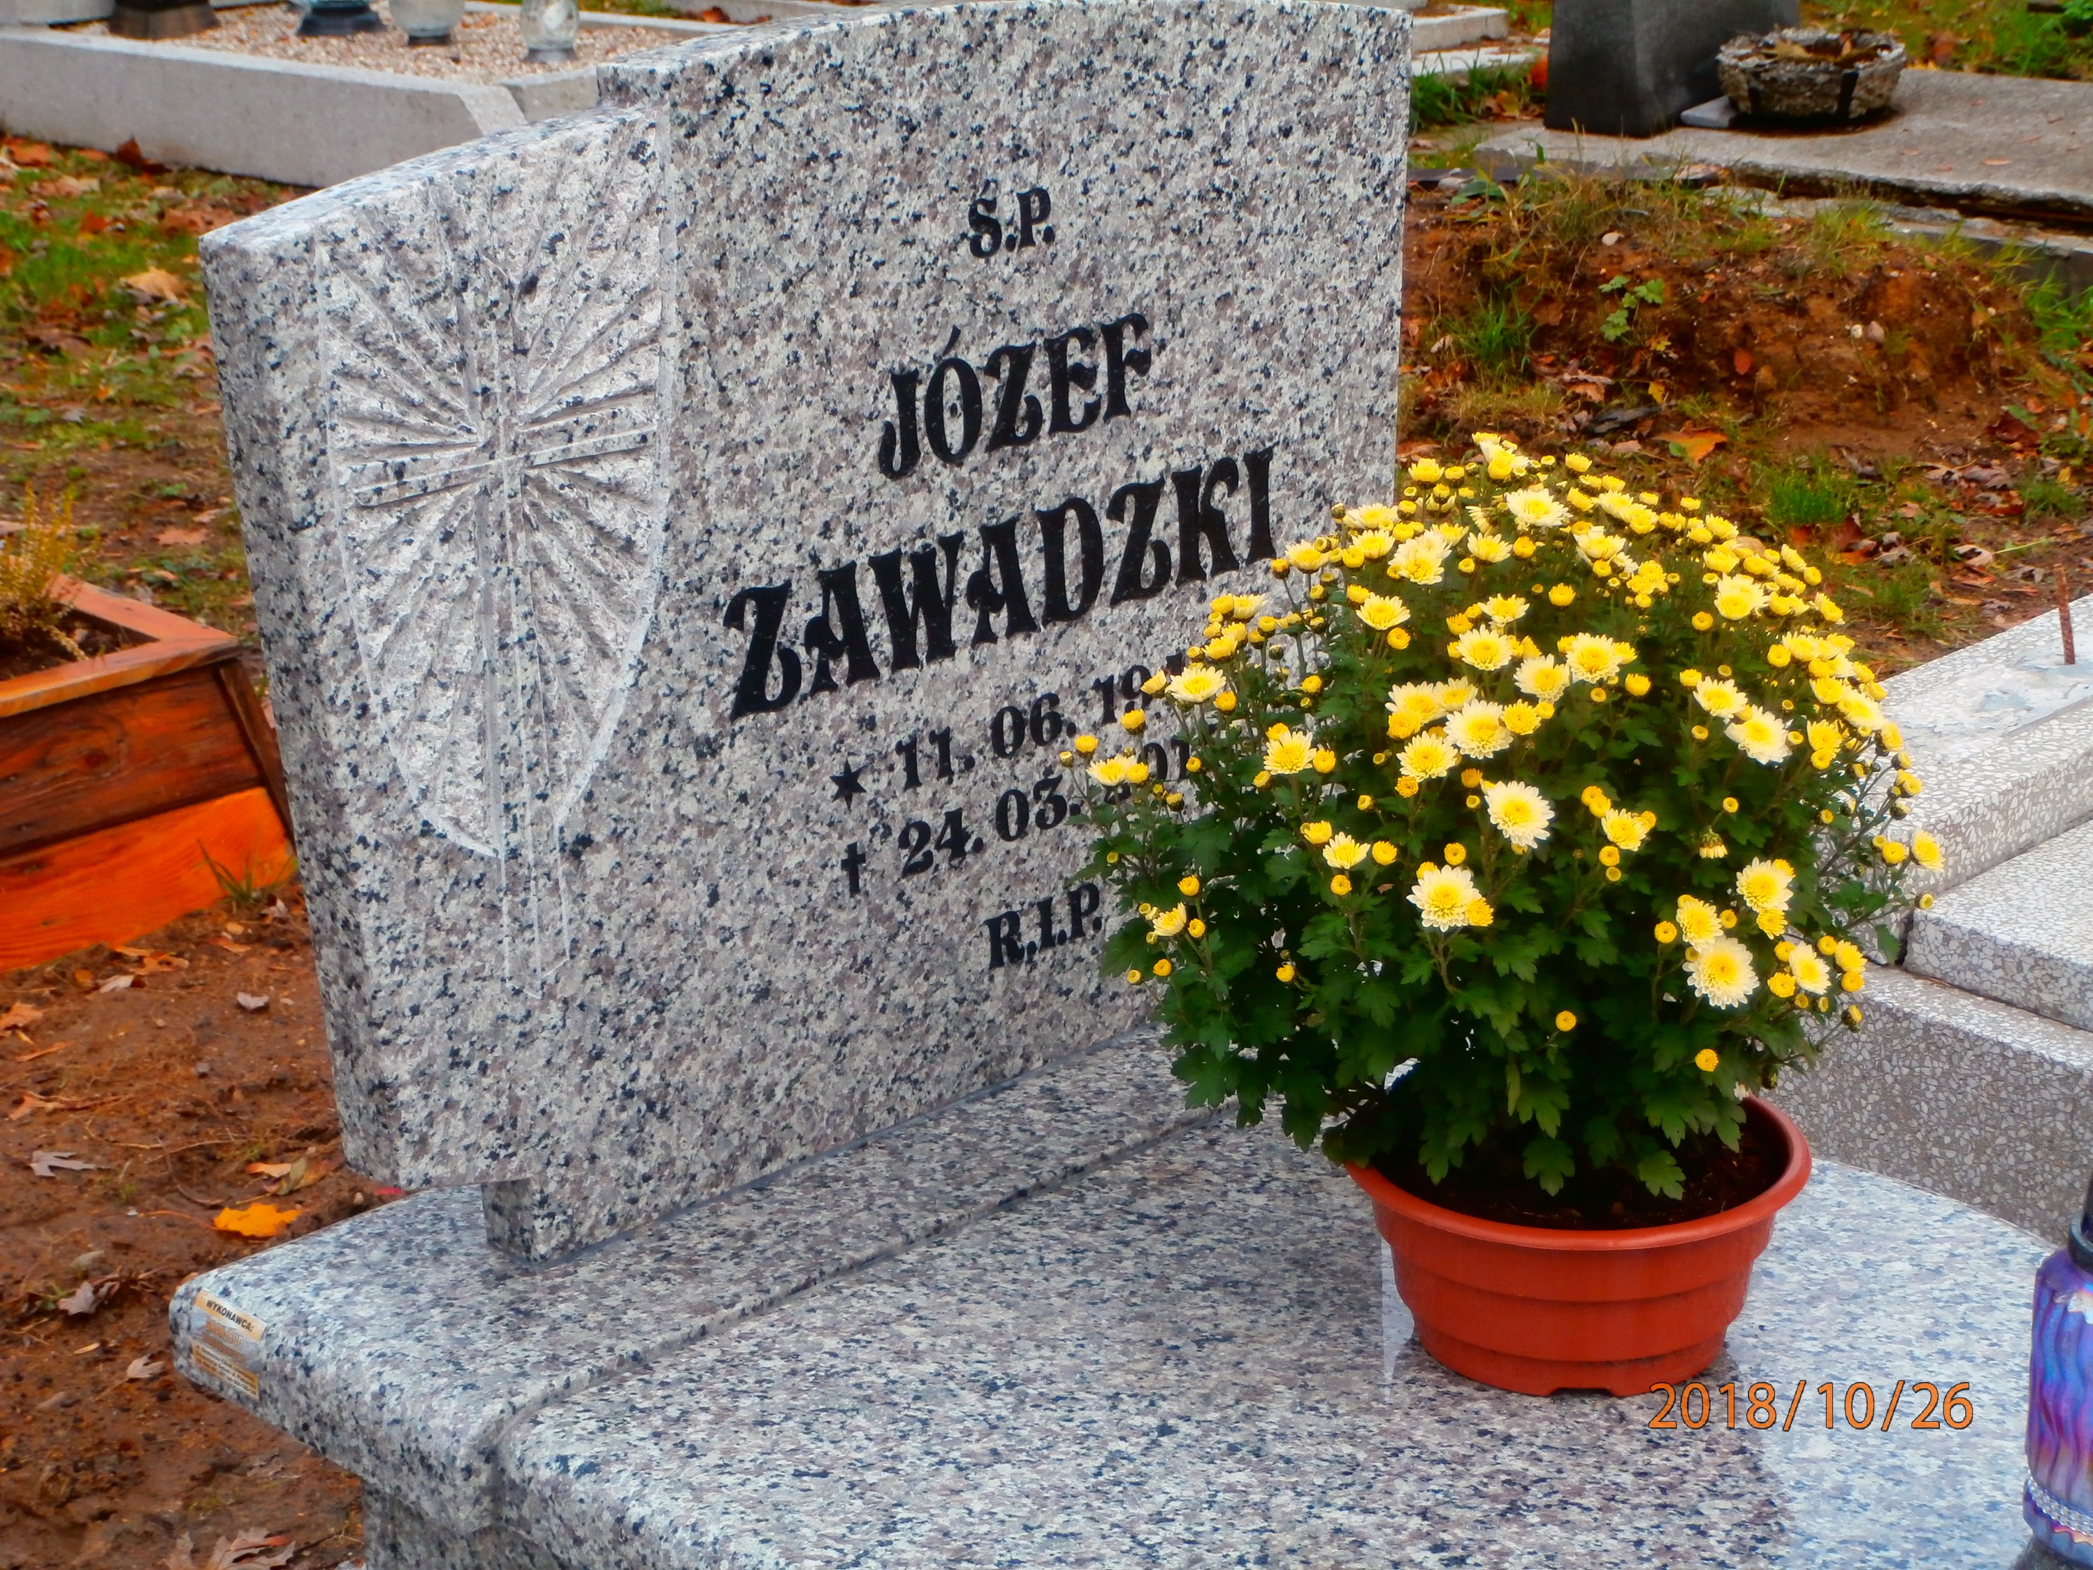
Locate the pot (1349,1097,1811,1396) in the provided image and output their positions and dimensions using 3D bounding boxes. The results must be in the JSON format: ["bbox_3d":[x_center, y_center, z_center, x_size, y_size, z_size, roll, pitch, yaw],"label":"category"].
[{"bbox_3d":[0.295,0.248,2.301,0.255,0.116,0.255,0,21,0],"label":"pot"}]

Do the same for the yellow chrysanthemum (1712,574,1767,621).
[{"bbox_3d":[0.351,-0.096,2.080,0.026,0.015,0.026,-7,44,-14],"label":"yellow chrysanthemum"}]

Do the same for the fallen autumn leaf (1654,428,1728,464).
[{"bbox_3d":[0.790,-0.415,5.041,0.088,0.030,0.077,3,21,9],"label":"fallen autumn leaf"}]

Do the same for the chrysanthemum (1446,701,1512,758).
[{"bbox_3d":[0.210,-0.027,1.998,0.032,0.014,0.032,2,65,6],"label":"chrysanthemum"}]

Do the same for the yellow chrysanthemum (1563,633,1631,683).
[{"bbox_3d":[0.276,-0.064,2.062,0.031,0.018,0.031,3,54,0],"label":"yellow chrysanthemum"}]

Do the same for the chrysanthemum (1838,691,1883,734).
[{"bbox_3d":[0.407,-0.037,2.053,0.029,0.029,0.013,-28,-8,-45],"label":"chrysanthemum"}]

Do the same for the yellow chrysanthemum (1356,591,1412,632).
[{"bbox_3d":[0.168,-0.086,2.044,0.027,0.012,0.027,-4,37,5],"label":"yellow chrysanthemum"}]

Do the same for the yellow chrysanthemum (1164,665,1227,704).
[{"bbox_3d":[0.076,-0.051,2.096,0.031,0.014,0.031,-12,30,2],"label":"yellow chrysanthemum"}]

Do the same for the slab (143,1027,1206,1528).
[{"bbox_3d":[-0.092,0.239,2.580,0.906,0.059,0.281,-18,27,-40],"label":"slab"}]

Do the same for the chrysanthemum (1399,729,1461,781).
[{"bbox_3d":[0.191,-0.014,2.051,0.031,0.018,0.031,-9,52,0],"label":"chrysanthemum"}]

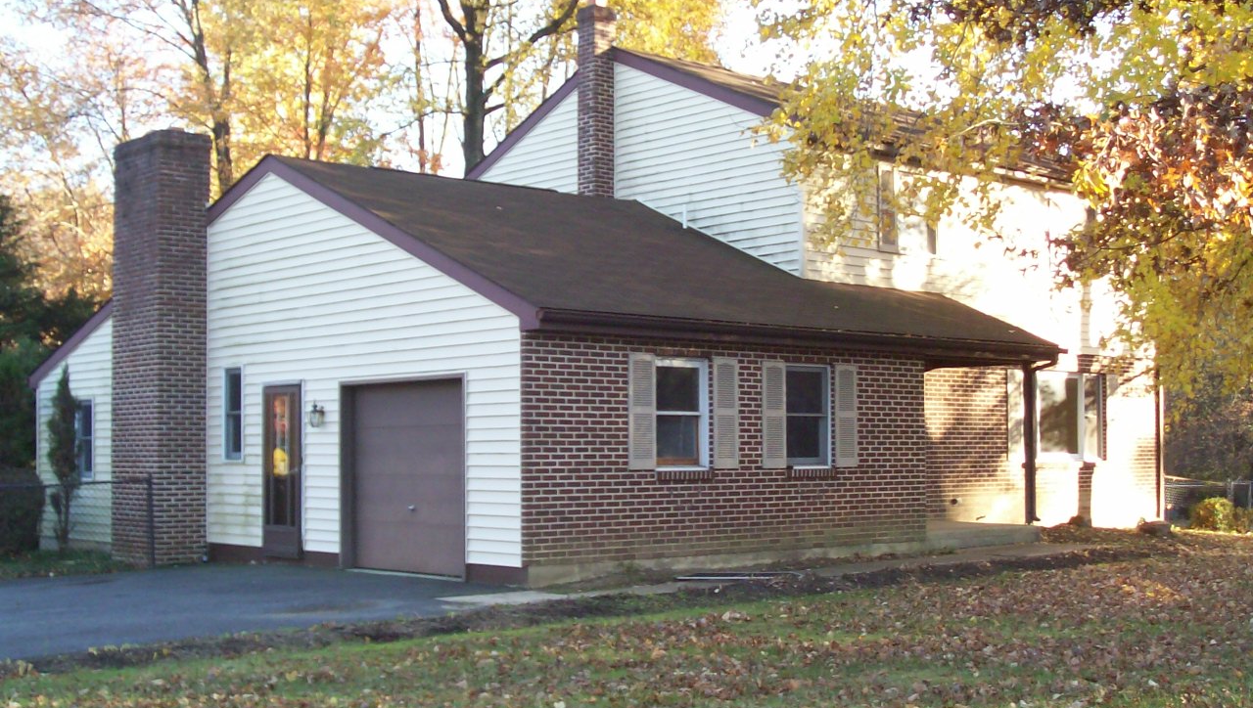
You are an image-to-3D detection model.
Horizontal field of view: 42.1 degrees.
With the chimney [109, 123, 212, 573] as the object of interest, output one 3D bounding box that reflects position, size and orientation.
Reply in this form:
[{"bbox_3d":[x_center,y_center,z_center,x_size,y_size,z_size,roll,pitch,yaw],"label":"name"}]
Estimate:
[{"bbox_3d":[-6.116,-0.061,21.331,0.710,5.560,1.340,3,-5,-42],"label":"chimney"}]

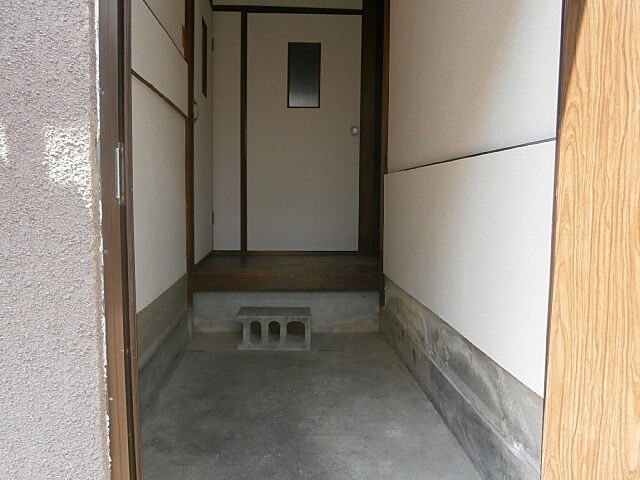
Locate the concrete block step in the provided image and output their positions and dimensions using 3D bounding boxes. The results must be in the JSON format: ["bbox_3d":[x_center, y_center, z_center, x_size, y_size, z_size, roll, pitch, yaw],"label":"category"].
[{"bbox_3d":[-0.246,0.490,2.656,0.390,0.190,0.190,1,5,-2],"label":"concrete block step"}]

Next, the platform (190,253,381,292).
[{"bbox_3d":[-0.218,0.219,3.365,1.140,0.112,0.960,1,5,-2],"label":"platform"}]

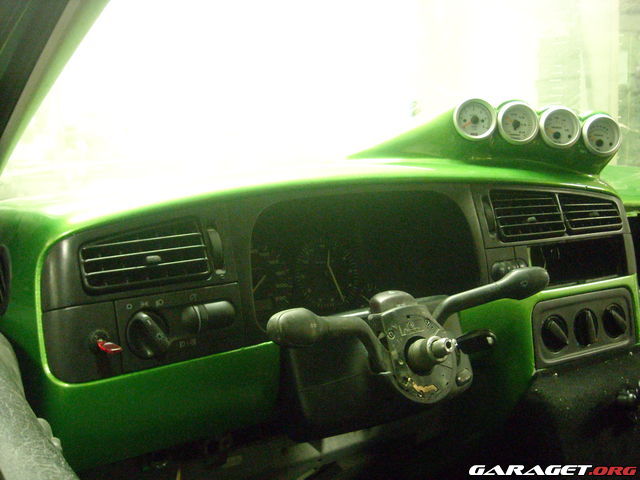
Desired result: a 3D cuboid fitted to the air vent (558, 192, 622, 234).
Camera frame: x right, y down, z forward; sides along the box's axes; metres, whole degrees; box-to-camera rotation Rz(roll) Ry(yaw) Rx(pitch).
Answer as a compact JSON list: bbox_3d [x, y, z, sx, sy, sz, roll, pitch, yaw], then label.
[{"bbox_3d":[0.370,-0.037,0.908,0.111,0.059,0.035,-6,0,-23],"label":"air vent"}]

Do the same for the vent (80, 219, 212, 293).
[{"bbox_3d":[-0.177,0.014,0.655,0.124,0.063,0.035,-7,0,-27],"label":"vent"}]

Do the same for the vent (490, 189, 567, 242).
[{"bbox_3d":[0.271,-0.034,0.863,0.115,0.069,0.035,-6,0,-23],"label":"vent"}]

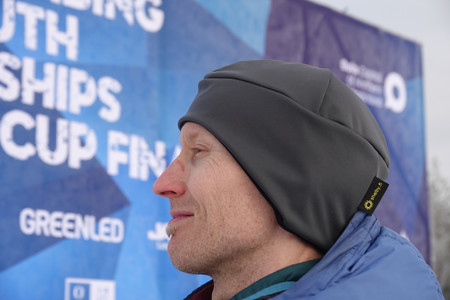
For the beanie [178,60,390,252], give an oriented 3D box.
[{"bbox_3d":[0.061,0.004,1.190,0.228,0.200,0.180,5,-9,15],"label":"beanie"}]

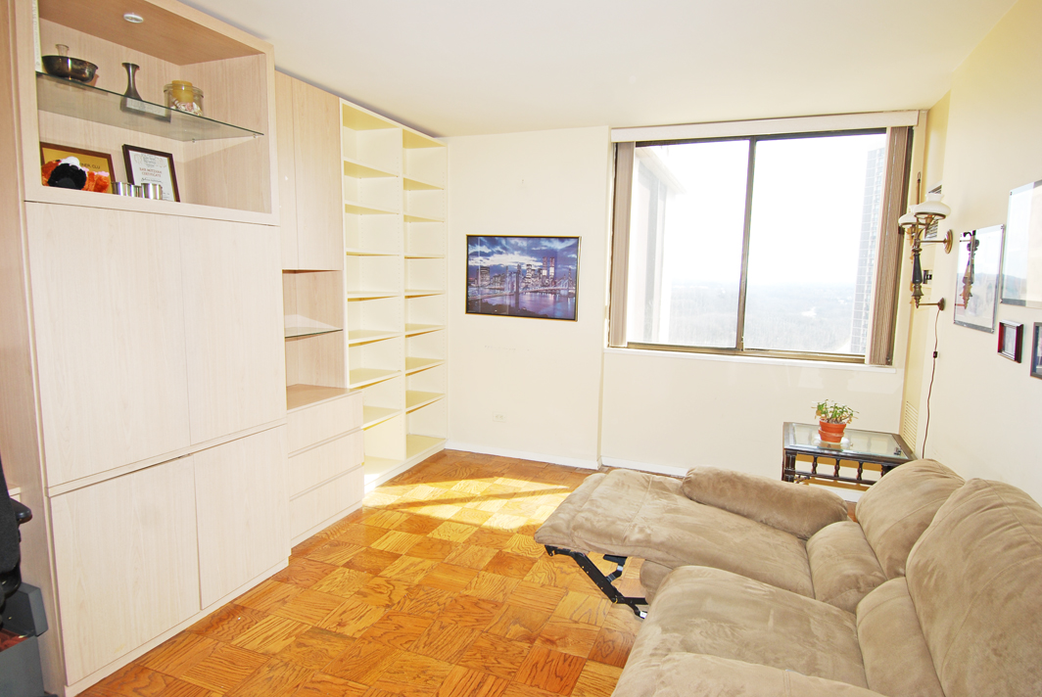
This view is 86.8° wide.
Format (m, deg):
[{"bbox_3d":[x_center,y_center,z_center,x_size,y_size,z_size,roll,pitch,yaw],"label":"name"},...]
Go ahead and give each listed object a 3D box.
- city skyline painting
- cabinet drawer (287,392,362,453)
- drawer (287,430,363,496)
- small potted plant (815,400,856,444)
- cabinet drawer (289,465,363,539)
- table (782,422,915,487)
[{"bbox_3d":[-0.009,-0.536,4.136,0.917,0.613,0.030,4,7,21],"label":"city skyline painting"},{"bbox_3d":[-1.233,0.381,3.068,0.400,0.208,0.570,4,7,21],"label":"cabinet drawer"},{"bbox_3d":[-1.237,0.604,3.095,0.400,0.208,0.570,4,7,21],"label":"drawer"},{"bbox_3d":[1.699,0.388,2.973,0.200,0.215,0.190,4,7,21],"label":"small potted plant"},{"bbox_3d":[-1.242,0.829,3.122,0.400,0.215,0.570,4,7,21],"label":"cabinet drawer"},{"bbox_3d":[1.750,0.773,3.019,0.592,0.550,0.585,4,7,21],"label":"table"}]

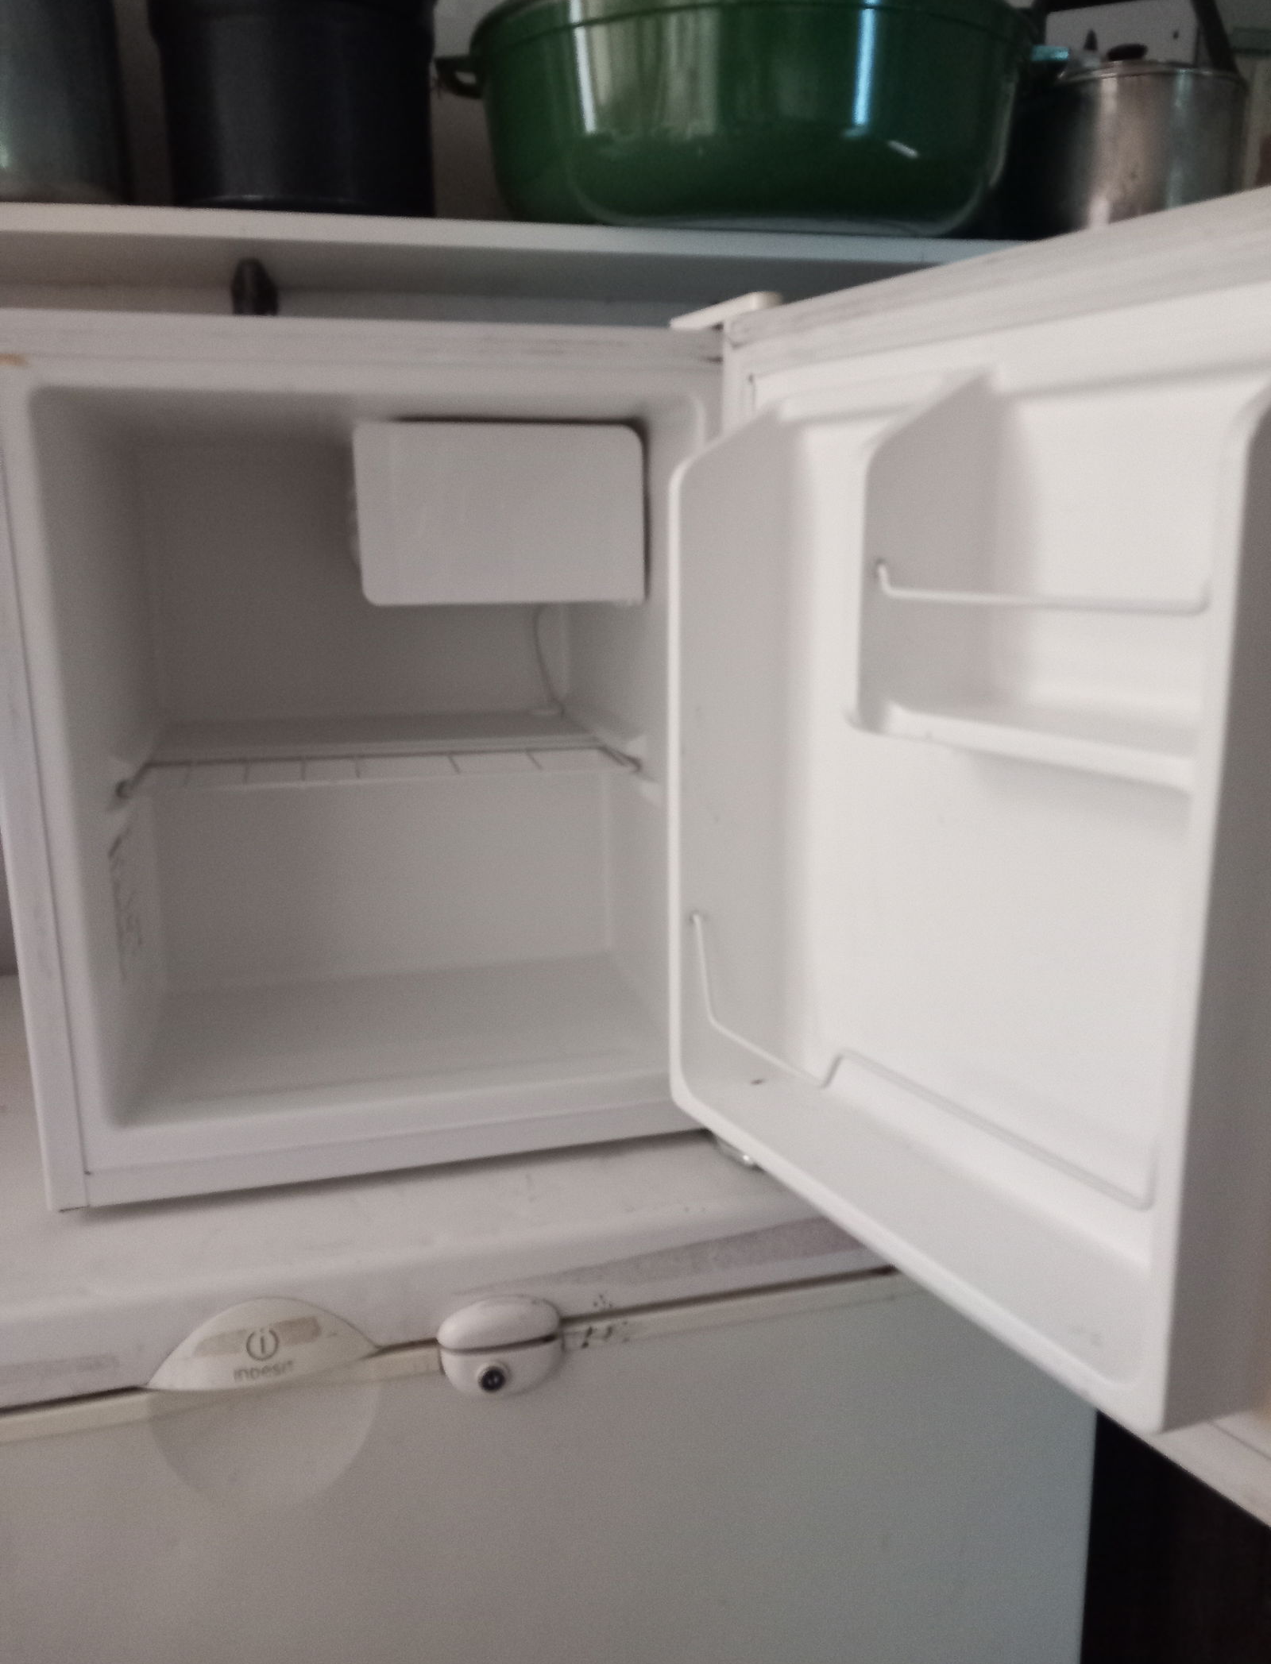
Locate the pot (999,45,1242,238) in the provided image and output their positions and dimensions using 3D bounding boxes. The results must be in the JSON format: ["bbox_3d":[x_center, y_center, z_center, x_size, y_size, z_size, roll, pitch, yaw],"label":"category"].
[{"bbox_3d":[0.420,-0.582,1.140,0.195,0.165,0.195,-1,13,0],"label":"pot"}]

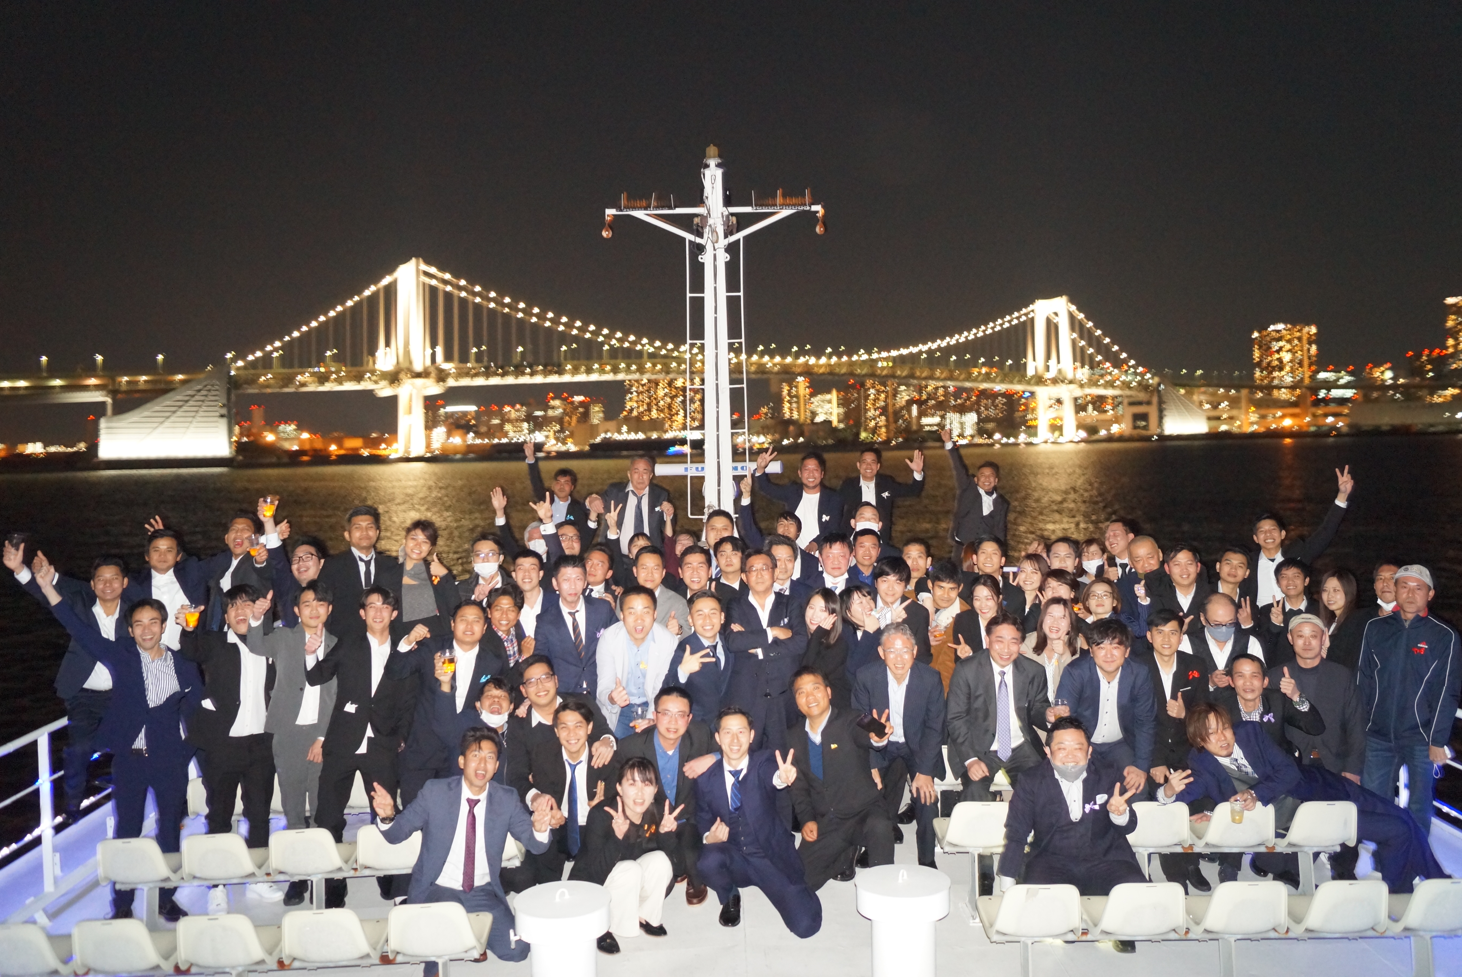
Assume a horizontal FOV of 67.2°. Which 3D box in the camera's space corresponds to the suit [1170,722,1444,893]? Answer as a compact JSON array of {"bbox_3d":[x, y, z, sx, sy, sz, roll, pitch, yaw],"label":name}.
[{"bbox_3d":[3.048,1.741,5.750,1.430,0.550,0.480,29,1,-6],"label":"suit"}]

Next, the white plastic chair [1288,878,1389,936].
[{"bbox_3d":[2.495,1.714,4.590,0.390,0.320,0.460,-1,2,1],"label":"white plastic chair"}]

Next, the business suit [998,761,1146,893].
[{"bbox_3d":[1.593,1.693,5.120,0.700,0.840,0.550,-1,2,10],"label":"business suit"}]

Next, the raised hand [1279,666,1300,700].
[{"bbox_3d":[2.894,1.013,5.700,0.100,0.165,0.090,0,3,19],"label":"raised hand"}]

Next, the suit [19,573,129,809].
[{"bbox_3d":[-3.799,1.250,6.400,0.660,1.460,0.400,-2,3,-23],"label":"suit"}]

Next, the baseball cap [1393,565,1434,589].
[{"bbox_3d":[3.631,0.472,5.850,0.190,0.130,0.260,0,3,27],"label":"baseball cap"}]

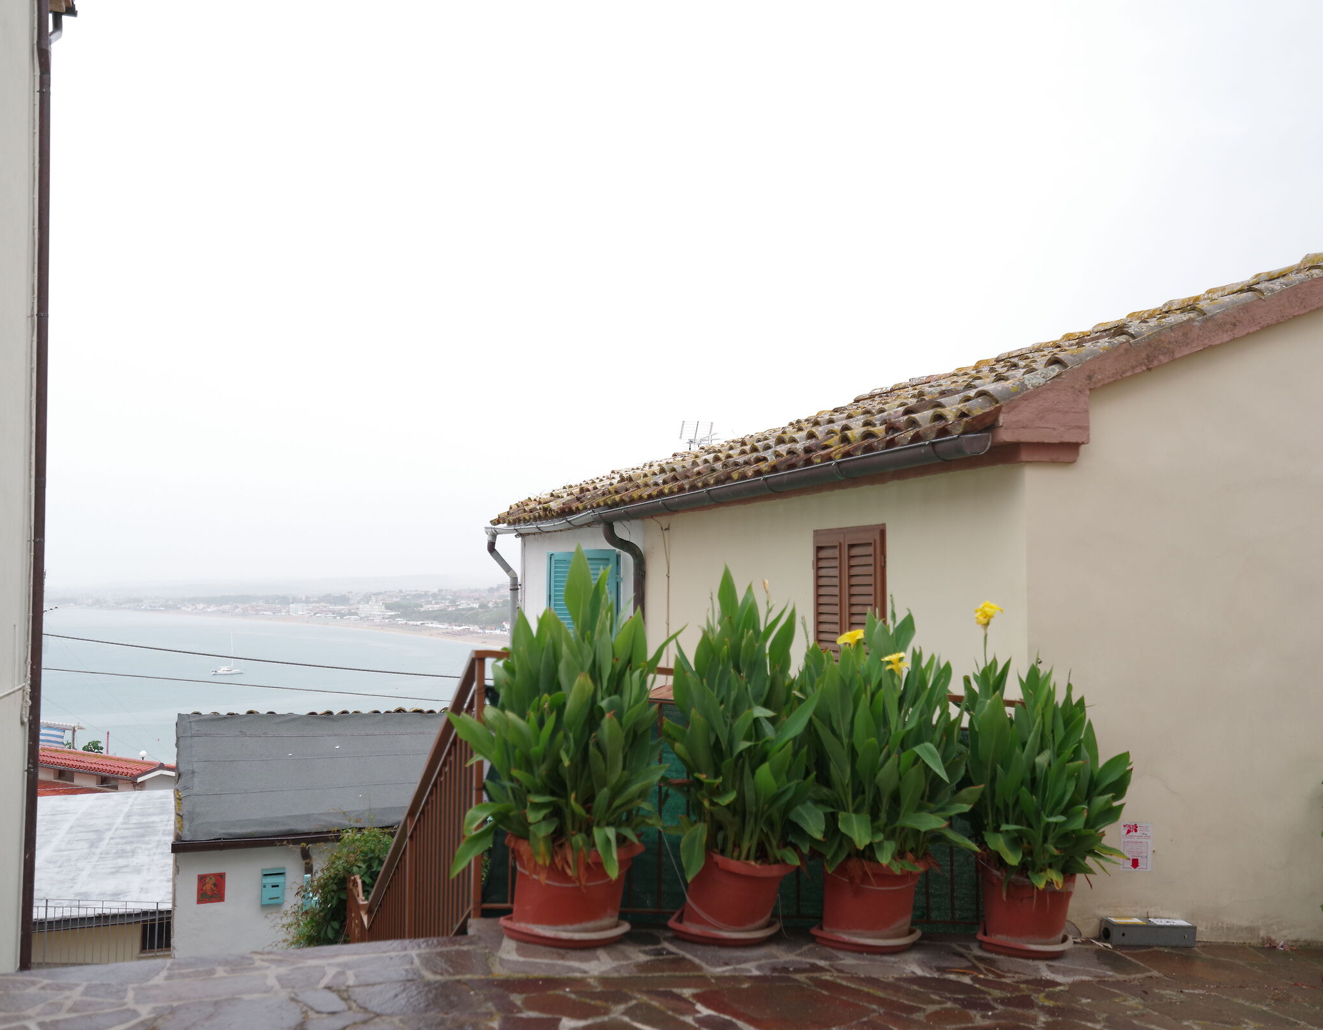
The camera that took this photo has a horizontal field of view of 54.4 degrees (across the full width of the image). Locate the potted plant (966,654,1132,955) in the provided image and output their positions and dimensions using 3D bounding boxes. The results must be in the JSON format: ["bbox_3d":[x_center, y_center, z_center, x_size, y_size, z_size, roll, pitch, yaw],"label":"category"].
[{"bbox_3d":[1.596,1.162,5.321,0.689,1.229,0.640,1,-3,-17],"label":"potted plant"}]

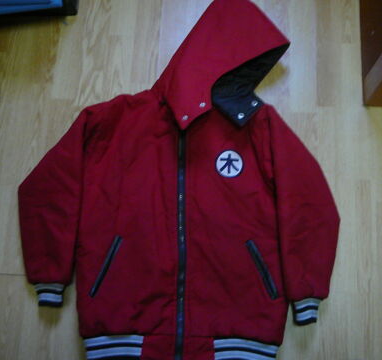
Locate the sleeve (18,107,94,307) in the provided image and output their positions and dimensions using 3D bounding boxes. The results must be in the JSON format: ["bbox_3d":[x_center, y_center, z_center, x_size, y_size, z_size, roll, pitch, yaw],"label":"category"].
[{"bbox_3d":[-0.379,0.057,1.313,0.185,0.085,0.553,2,74,-1],"label":"sleeve"}]

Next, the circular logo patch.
[{"bbox_3d":[0.107,-0.044,1.313,0.078,0.010,0.080,1,79,-1],"label":"circular logo patch"}]

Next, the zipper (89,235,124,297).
[{"bbox_3d":[-0.217,0.222,1.248,0.021,0.020,0.164,22,75,5],"label":"zipper"}]

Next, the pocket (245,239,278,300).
[{"bbox_3d":[0.185,0.229,1.255,0.022,0.020,0.162,-20,75,-7],"label":"pocket"}]

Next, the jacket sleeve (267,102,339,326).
[{"bbox_3d":[0.317,0.078,1.323,0.172,0.085,0.602,-2,74,-2],"label":"jacket sleeve"}]

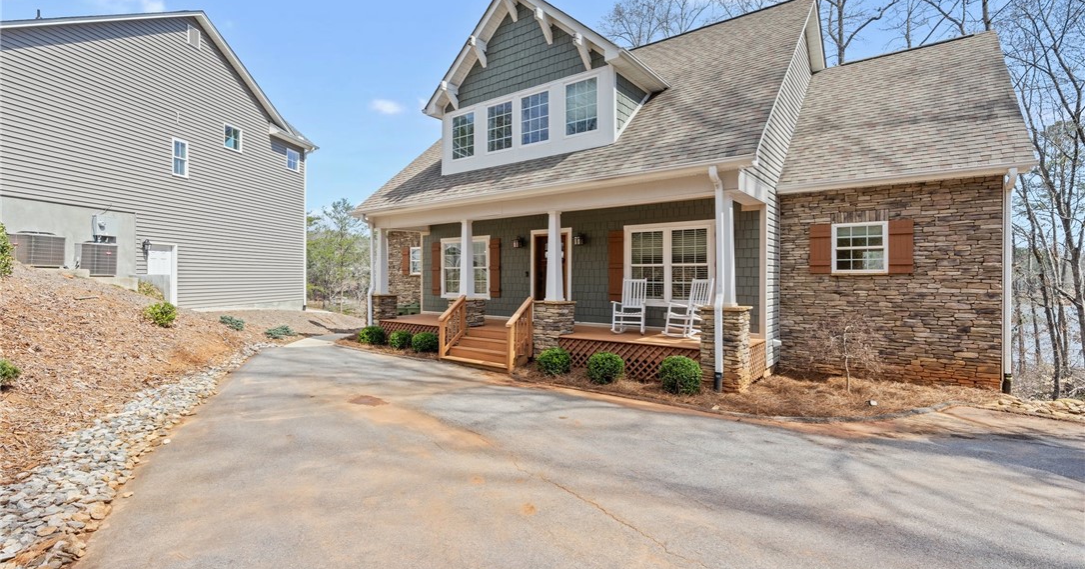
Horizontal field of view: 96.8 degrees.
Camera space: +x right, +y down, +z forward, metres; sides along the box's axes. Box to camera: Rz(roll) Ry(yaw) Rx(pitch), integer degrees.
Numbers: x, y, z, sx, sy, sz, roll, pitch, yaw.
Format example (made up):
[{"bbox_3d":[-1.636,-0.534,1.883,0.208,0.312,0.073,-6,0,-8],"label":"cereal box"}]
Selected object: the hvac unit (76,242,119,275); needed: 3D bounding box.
[{"bbox_3d":[-11.640,-0.640,12.610,0.590,0.840,0.590,0,1,7],"label":"hvac unit"}]

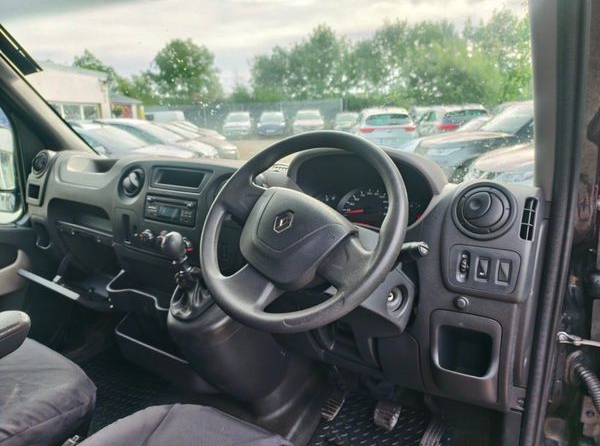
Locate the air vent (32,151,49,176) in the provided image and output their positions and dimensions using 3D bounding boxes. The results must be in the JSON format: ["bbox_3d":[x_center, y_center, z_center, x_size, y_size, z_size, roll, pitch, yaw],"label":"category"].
[{"bbox_3d":[-0.957,-0.219,1.470,0.095,0.095,0.035,9,4,29],"label":"air vent"}]

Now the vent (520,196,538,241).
[{"bbox_3d":[0.403,-0.008,0.700,0.030,0.076,0.020,7,4,24],"label":"vent"}]

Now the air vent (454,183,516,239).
[{"bbox_3d":[0.345,-0.023,0.745,0.105,0.105,0.040,7,4,24],"label":"air vent"}]

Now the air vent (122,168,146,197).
[{"bbox_3d":[-0.509,-0.124,1.220,0.090,0.090,0.040,9,4,29],"label":"air vent"}]

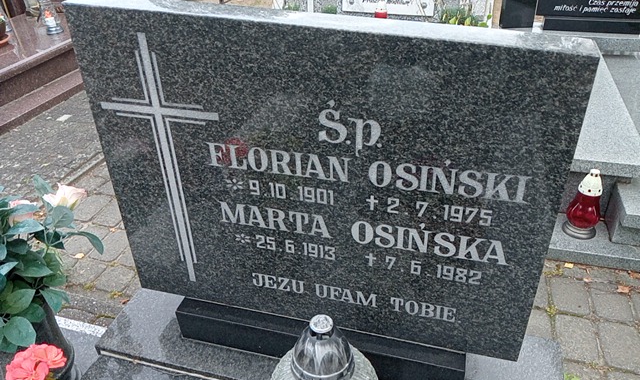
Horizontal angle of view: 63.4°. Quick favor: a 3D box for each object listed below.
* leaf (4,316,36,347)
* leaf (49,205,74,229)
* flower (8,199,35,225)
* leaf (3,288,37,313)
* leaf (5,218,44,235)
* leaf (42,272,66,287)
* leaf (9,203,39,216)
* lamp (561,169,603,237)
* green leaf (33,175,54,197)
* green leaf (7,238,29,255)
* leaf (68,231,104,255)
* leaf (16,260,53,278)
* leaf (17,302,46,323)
[{"bbox_3d":[-0.515,0.243,0.890,0.058,0.014,0.043,34,55,-1],"label":"leaf"},{"bbox_3d":[-0.439,0.046,0.880,0.035,0.014,0.044,35,67,-12],"label":"leaf"},{"bbox_3d":[-0.618,0.044,1.069,0.056,0.046,0.056,-22,37,-29],"label":"flower"},{"bbox_3d":[-0.503,0.187,0.870,0.037,0.014,0.057,44,55,11],"label":"leaf"},{"bbox_3d":[-0.585,0.072,1.024,0.074,0.018,0.040,-22,38,-29],"label":"leaf"},{"bbox_3d":[-0.545,0.184,1.062,0.048,0.020,0.036,-21,37,-28],"label":"leaf"},{"bbox_3d":[-0.596,0.039,1.037,0.058,0.018,0.036,-22,37,-29],"label":"leaf"},{"bbox_3d":[0.923,0.044,1.783,0.118,0.245,0.118,17,37,27],"label":"lamp"},{"bbox_3d":[-0.557,-0.005,1.043,0.040,0.045,0.027,-20,37,-27],"label":"green leaf"},{"bbox_3d":[-0.525,0.098,0.900,0.043,0.013,0.030,21,50,5],"label":"green leaf"},{"bbox_3d":[-0.459,0.103,1.018,0.068,0.030,0.037,-18,36,-25],"label":"leaf"},{"bbox_3d":[-0.485,0.135,0.880,0.057,0.014,0.038,2,48,-8],"label":"leaf"},{"bbox_3d":[-0.501,0.213,0.900,0.048,0.015,0.036,28,55,-2],"label":"leaf"}]

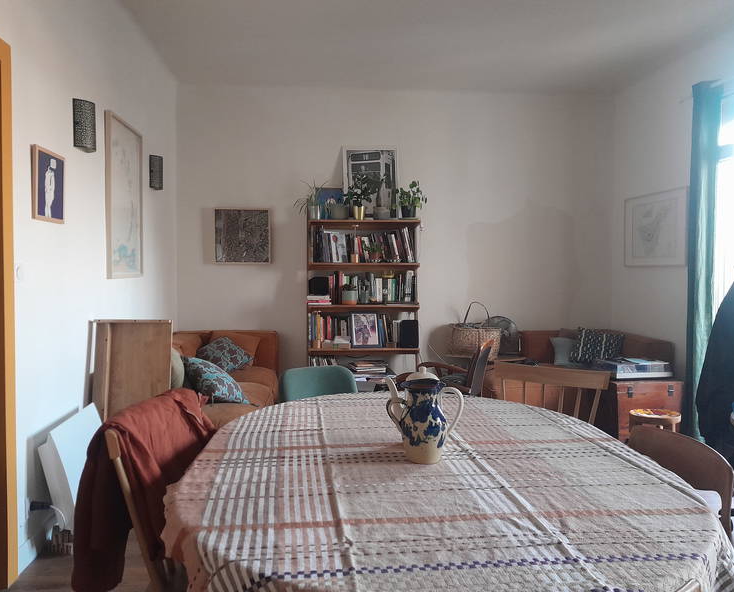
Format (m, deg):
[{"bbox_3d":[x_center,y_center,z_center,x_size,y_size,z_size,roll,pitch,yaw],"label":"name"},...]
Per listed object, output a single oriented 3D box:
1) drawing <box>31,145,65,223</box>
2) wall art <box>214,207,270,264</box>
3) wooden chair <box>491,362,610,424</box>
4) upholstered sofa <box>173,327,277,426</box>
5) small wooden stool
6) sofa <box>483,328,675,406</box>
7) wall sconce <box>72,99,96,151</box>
[{"bbox_3d":[-1.356,-0.463,2.620,0.028,0.290,0.275,0,2,-5],"label":"drawing"},{"bbox_3d":[-1.120,-0.534,5.530,0.490,0.500,0.040,0,2,-6],"label":"wall art"},{"bbox_3d":[0.664,0.731,2.480,0.490,0.830,0.500,2,3,29],"label":"wooden chair"},{"bbox_3d":[-1.072,0.670,4.136,0.862,0.720,2.170,0,2,-5],"label":"upholstered sofa"},{"bbox_3d":[1.760,0.904,3.770,0.290,0.380,0.290,1,3,12],"label":"small wooden stool"},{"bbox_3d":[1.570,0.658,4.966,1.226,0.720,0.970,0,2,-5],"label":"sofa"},{"bbox_3d":[-1.462,-0.885,3.237,0.074,0.238,0.202,0,2,-5],"label":"wall sconce"}]

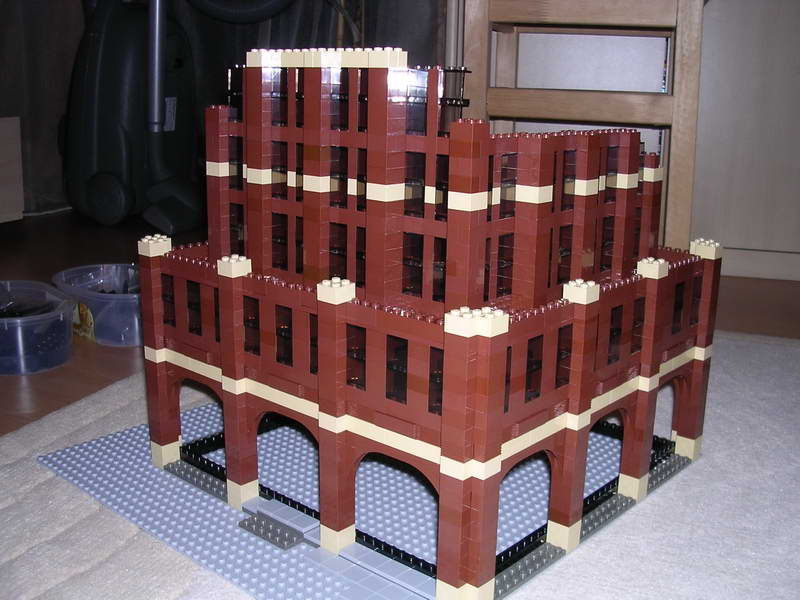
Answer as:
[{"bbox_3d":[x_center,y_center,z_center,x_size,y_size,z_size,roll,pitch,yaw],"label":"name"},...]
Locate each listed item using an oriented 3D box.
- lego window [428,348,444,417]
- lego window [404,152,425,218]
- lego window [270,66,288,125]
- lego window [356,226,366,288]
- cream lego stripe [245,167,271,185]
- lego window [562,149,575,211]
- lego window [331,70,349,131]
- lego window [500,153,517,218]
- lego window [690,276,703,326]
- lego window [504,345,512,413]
[{"bbox_3d":[0.025,0.044,0.484,0.016,0.038,0.008,13,19,40],"label":"lego window"},{"bbox_3d":[0.011,-0.069,0.524,0.016,0.038,0.007,13,18,40],"label":"lego window"},{"bbox_3d":[-0.077,-0.133,0.577,0.016,0.038,0.007,13,18,40],"label":"lego window"},{"bbox_3d":[-0.019,-0.026,0.551,0.016,0.038,0.008,13,19,40],"label":"lego window"},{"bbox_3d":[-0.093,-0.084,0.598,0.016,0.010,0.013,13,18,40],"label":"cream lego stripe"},{"bbox_3d":[0.105,-0.077,0.563,0.008,0.038,0.016,13,19,40],"label":"lego window"},{"bbox_3d":[-0.035,-0.123,0.542,0.016,0.038,0.008,13,19,40],"label":"lego window"},{"bbox_3d":[0.062,-0.069,0.527,0.008,0.038,0.016,13,19,40],"label":"lego window"},{"bbox_3d":[0.223,0.001,0.672,0.008,0.038,0.016,13,19,40],"label":"lego window"},{"bbox_3d":[0.053,0.044,0.486,0.008,0.038,0.016,13,19,40],"label":"lego window"}]

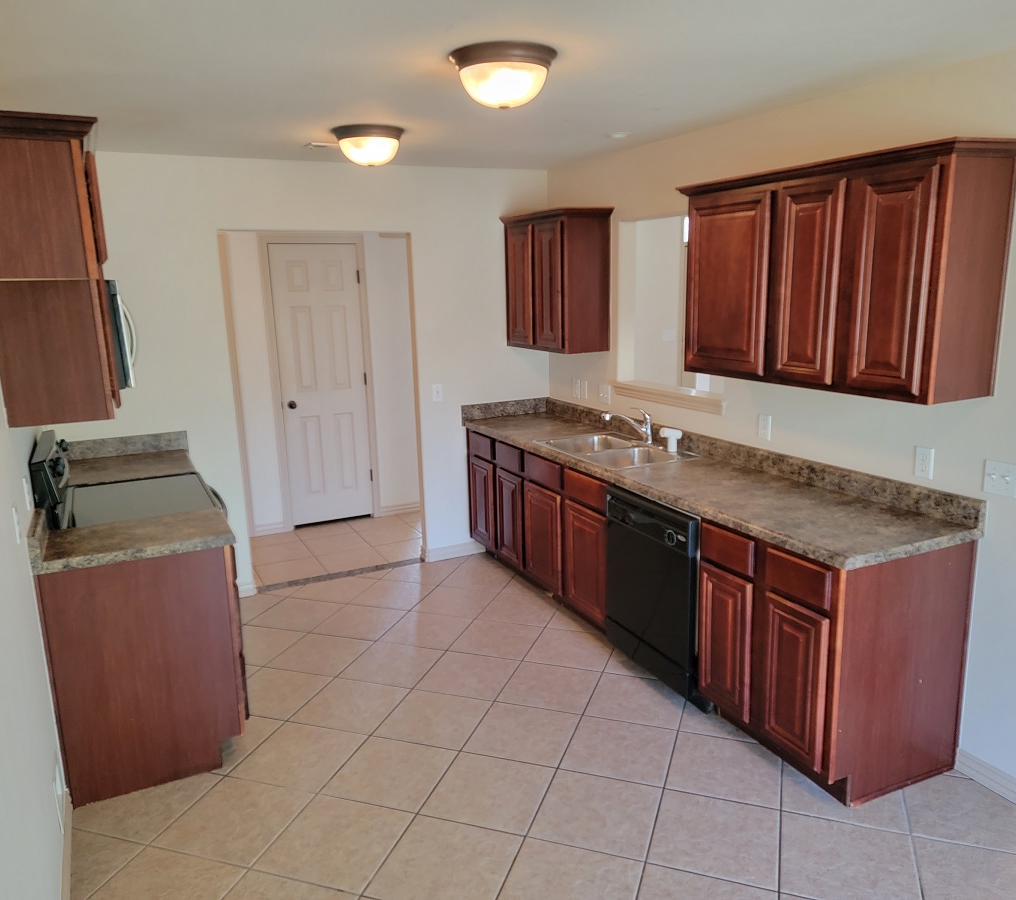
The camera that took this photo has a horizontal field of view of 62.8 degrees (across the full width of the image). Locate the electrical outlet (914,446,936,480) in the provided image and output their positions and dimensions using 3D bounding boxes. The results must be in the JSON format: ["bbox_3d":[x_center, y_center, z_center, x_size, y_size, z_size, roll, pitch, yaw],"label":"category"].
[{"bbox_3d":[1.516,0.048,3.032,0.008,0.116,0.072,-7,14,-25],"label":"electrical outlet"}]

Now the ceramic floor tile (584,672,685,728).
[{"bbox_3d":[0.568,1.092,3.627,0.392,0.010,0.392,3,13,19],"label":"ceramic floor tile"}]

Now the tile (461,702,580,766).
[{"bbox_3d":[0.066,1.158,3.394,0.392,0.010,0.392,3,13,19],"label":"tile"}]

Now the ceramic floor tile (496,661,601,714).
[{"bbox_3d":[0.200,1.073,3.744,0.395,0.010,0.395,3,13,19],"label":"ceramic floor tile"}]

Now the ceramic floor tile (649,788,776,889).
[{"bbox_3d":[0.688,1.278,2.752,0.394,0.010,0.394,3,13,19],"label":"ceramic floor tile"}]

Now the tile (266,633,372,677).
[{"bbox_3d":[-0.929,1.022,4.145,0.392,0.010,0.392,3,13,19],"label":"tile"}]

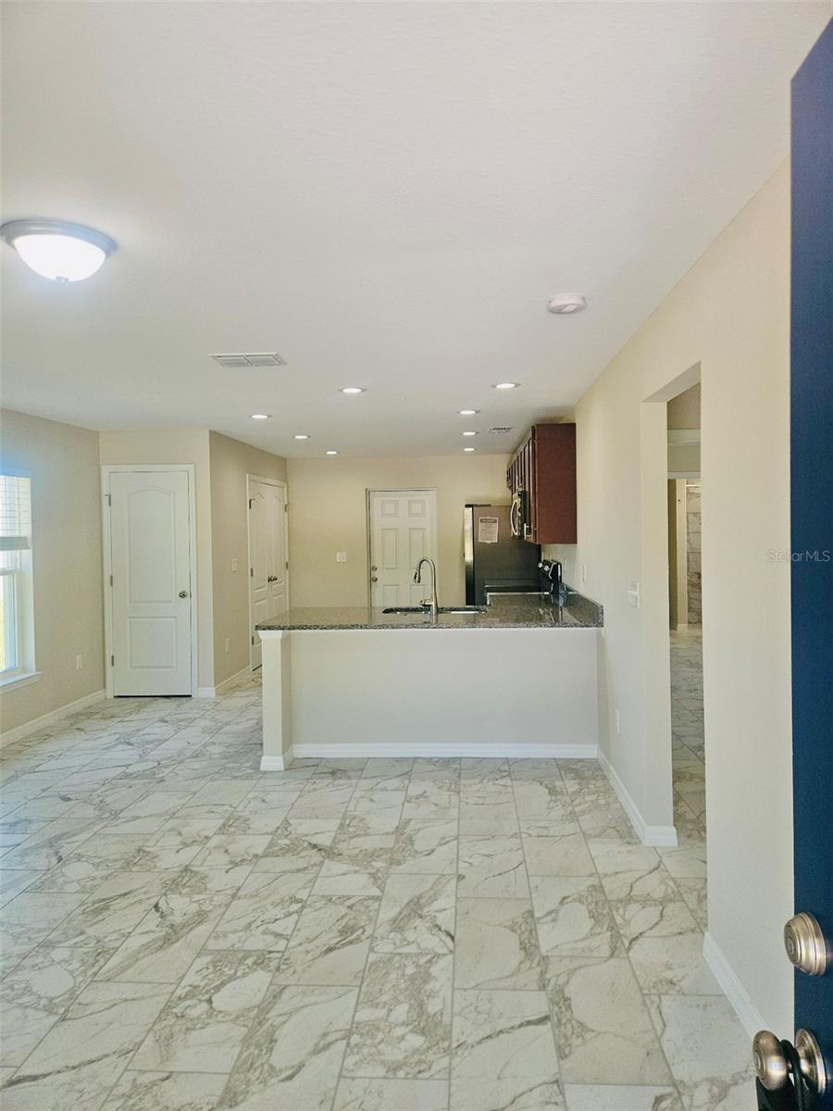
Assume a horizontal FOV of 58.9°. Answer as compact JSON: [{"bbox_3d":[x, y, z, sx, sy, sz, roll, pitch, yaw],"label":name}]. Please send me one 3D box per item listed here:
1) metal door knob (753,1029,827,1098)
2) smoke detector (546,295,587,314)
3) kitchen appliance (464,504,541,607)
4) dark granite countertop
[{"bbox_3d":[0.408,0.568,0.826,0.068,0.074,0.072,-1,2,4],"label":"metal door knob"},{"bbox_3d":[0.614,-1.023,3.015,0.156,0.042,0.156,-1,2,4],"label":"smoke detector"},{"bbox_3d":[0.994,0.296,8.585,0.850,1.745,0.890,-1,2,4],"label":"kitchen appliance"},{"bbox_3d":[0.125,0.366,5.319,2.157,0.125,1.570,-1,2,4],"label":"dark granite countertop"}]

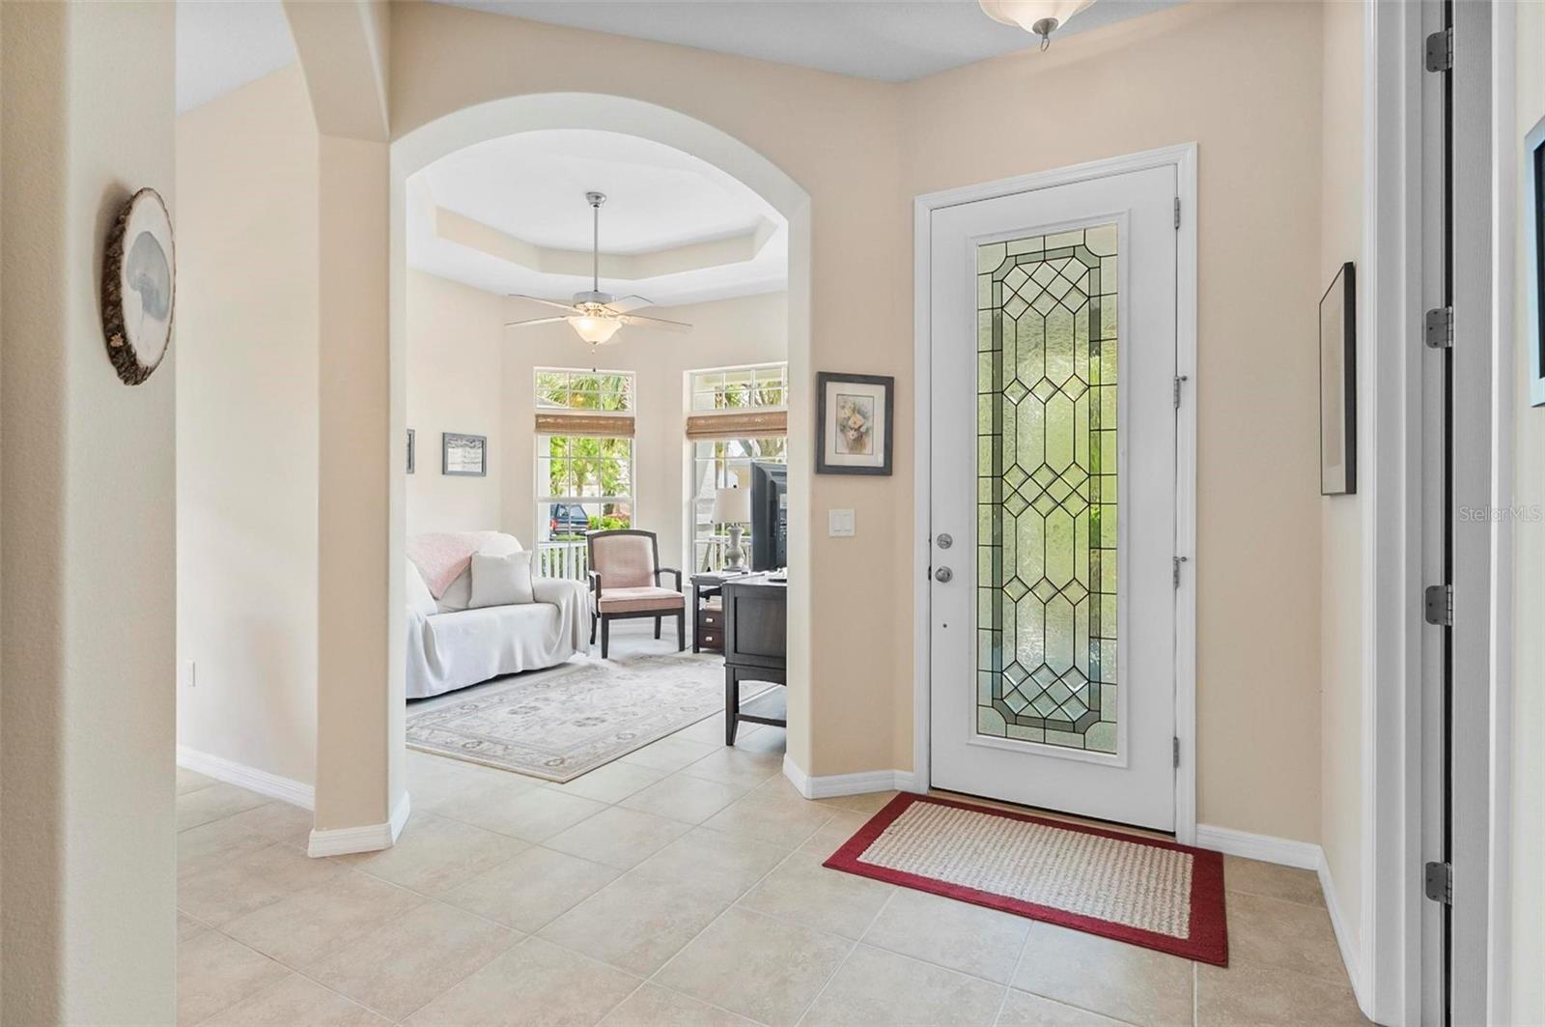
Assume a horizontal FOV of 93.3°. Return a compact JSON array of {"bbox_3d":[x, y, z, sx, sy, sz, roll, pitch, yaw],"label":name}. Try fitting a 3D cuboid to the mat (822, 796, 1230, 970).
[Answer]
[{"bbox_3d":[0.868,1.179,2.479,1.149,0.016,0.712,1,1,27],"label":"mat"}]

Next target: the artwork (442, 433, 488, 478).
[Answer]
[{"bbox_3d":[-2.502,-0.474,5.958,0.030,0.335,0.410,0,1,28],"label":"artwork"}]

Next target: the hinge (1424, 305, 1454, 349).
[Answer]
[{"bbox_3d":[1.532,-0.425,1.673,0.050,0.095,0.020,1,1,29],"label":"hinge"}]

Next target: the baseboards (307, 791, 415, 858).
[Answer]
[{"bbox_3d":[-1.528,1.137,2.720,0.262,0.092,0.345,0,1,-18],"label":"baseboards"}]

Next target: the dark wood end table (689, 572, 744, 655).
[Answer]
[{"bbox_3d":[-0.377,0.823,6.055,0.370,0.605,0.580,0,1,23],"label":"dark wood end table"}]

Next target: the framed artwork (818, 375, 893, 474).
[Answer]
[{"bbox_3d":[0.351,-0.371,3.049,0.348,0.422,0.025,0,1,-16],"label":"framed artwork"}]

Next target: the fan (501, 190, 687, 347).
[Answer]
[{"bbox_3d":[-1.165,-1.581,4.790,1.280,1.050,1.260,0,1,0],"label":"fan"}]

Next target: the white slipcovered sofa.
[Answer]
[{"bbox_3d":[-2.252,0.655,5.175,1.000,0.970,1.620,1,1,29],"label":"white slipcovered sofa"}]

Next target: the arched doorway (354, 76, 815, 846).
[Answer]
[{"bbox_3d":[-0.636,-0.201,2.949,1.584,2.760,0.310,0,1,-16],"label":"arched doorway"}]

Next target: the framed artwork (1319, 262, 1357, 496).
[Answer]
[{"bbox_3d":[1.651,-0.361,2.135,0.027,0.618,0.455,1,1,30],"label":"framed artwork"}]

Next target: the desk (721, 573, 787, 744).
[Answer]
[{"bbox_3d":[0.318,0.754,4.091,0.560,0.810,1.300,1,1,28],"label":"desk"}]

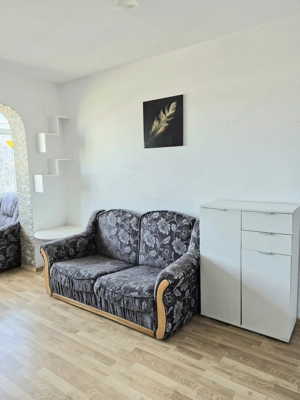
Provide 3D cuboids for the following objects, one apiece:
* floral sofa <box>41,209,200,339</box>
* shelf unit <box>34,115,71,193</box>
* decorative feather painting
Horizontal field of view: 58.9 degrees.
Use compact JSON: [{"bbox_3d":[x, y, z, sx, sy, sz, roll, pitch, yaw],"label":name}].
[{"bbox_3d":[-0.285,0.601,2.834,1.629,0.898,0.884,3,8,35],"label":"floral sofa"},{"bbox_3d":[-1.360,-0.645,3.717,0.212,1.050,0.504,3,8,35],"label":"shelf unit"},{"bbox_3d":[0.144,-0.845,2.927,0.514,0.528,0.028,3,8,35],"label":"decorative feather painting"}]

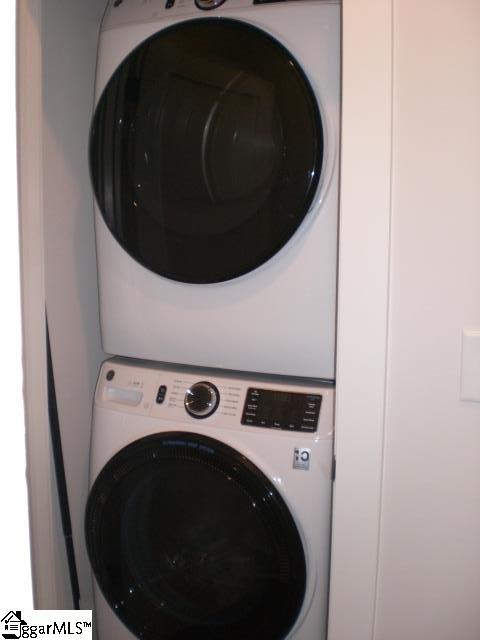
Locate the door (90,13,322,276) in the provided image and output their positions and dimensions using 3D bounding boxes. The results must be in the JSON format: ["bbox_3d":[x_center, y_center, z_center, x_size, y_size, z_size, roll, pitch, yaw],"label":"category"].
[{"bbox_3d":[-0.096,-0.411,1.750,0.635,0.635,0.085,3,8,24],"label":"door"}]

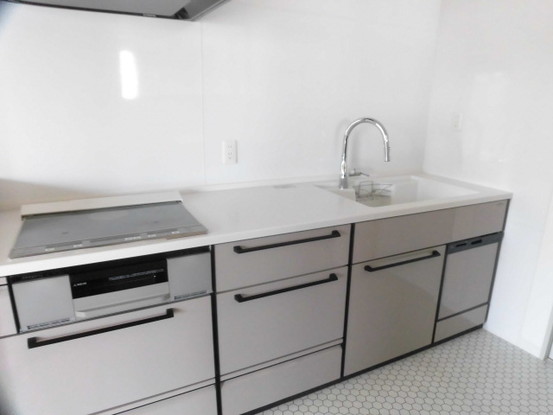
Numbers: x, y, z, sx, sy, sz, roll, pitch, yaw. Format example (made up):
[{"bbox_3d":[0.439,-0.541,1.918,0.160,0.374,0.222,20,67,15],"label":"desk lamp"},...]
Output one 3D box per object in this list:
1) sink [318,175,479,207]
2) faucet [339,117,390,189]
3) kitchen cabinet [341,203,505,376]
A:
[{"bbox_3d":[0.660,-0.014,2.163,0.762,0.188,0.495,-7,18,-25],"label":"sink"},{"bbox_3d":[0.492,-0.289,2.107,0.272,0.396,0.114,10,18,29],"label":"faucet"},{"bbox_3d":[0.667,0.325,2.257,1.049,0.802,0.604,-7,18,-25],"label":"kitchen cabinet"}]

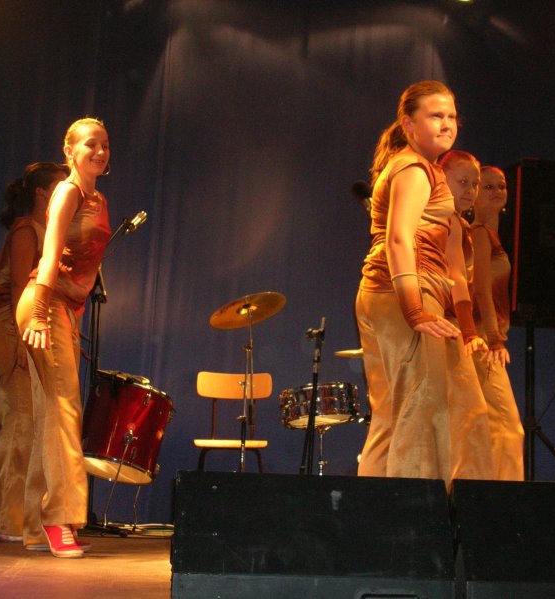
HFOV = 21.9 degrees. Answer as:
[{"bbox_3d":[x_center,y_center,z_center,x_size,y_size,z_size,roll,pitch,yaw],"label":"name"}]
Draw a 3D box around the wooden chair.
[{"bbox_3d":[-0.231,0.788,7.458,0.420,0.822,0.460,1,-6,0],"label":"wooden chair"}]

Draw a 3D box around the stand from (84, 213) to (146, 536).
[{"bbox_3d":[-0.910,0.370,7.250,0.600,1.620,0.580,1,-6,0],"label":"stand"}]

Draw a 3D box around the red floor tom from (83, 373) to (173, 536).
[{"bbox_3d":[-0.744,0.754,7.108,0.460,0.740,0.460,10,-16,1],"label":"red floor tom"}]

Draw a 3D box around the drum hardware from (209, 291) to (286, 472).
[{"bbox_3d":[-0.161,0.559,7.130,0.500,1.214,0.500,1,-6,0],"label":"drum hardware"}]

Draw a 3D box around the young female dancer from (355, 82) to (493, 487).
[{"bbox_3d":[0.431,0.103,4.665,0.380,1.652,0.470,-2,-7,28],"label":"young female dancer"}]

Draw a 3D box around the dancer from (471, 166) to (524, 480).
[{"bbox_3d":[0.924,0.255,6.058,0.360,1.658,0.450,-2,-7,28],"label":"dancer"}]

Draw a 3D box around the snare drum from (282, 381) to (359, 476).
[{"bbox_3d":[0.221,0.806,7.299,0.440,0.740,0.440,1,-6,0],"label":"snare drum"}]

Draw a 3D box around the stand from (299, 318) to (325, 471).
[{"bbox_3d":[0.163,0.614,6.823,0.500,1.060,0.500,1,-6,0],"label":"stand"}]

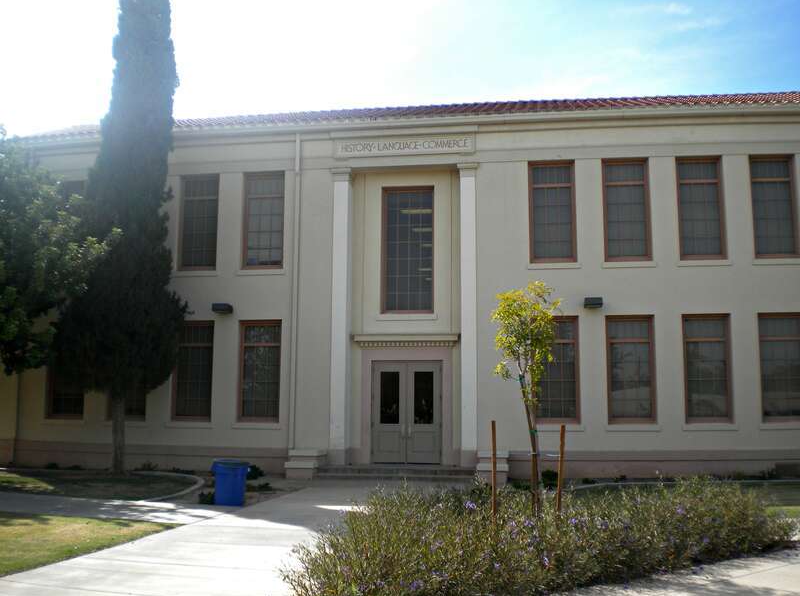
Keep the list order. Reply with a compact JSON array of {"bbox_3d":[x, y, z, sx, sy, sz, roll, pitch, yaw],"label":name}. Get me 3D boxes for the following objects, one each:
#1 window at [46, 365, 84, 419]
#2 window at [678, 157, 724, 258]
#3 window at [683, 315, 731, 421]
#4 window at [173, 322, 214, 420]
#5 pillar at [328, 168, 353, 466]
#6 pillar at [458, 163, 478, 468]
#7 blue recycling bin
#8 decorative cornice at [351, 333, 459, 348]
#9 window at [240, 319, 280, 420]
[{"bbox_3d":[-7.930,1.748,19.394,1.031,2.365,0.180,-1,-7,8],"label":"window"},{"bbox_3d":[6.838,-2.036,18.445,1.029,2.406,0.150,-1,-7,7],"label":"window"},{"bbox_3d":[6.838,1.582,17.994,1.029,2.424,0.150,-1,-7,7],"label":"window"},{"bbox_3d":[-4.806,1.717,18.932,1.031,2.365,0.180,-1,-7,8],"label":"window"},{"bbox_3d":[-1.389,0.408,19.271,0.490,7.023,0.480,-1,-7,7],"label":"pillar"},{"bbox_3d":[1.565,0.338,18.212,0.440,6.896,0.450,-1,-7,8],"label":"pillar"},{"bbox_3d":[-2.830,3.107,13.510,0.630,0.720,0.630,-1,-7,8],"label":"blue recycling bin"},{"bbox_3d":[0.149,1.045,19.343,2.559,0.323,0.270,-1,-7,7],"label":"decorative cornice"},{"bbox_3d":[-3.209,1.698,18.701,1.031,2.365,0.180,-1,-7,8],"label":"window"}]

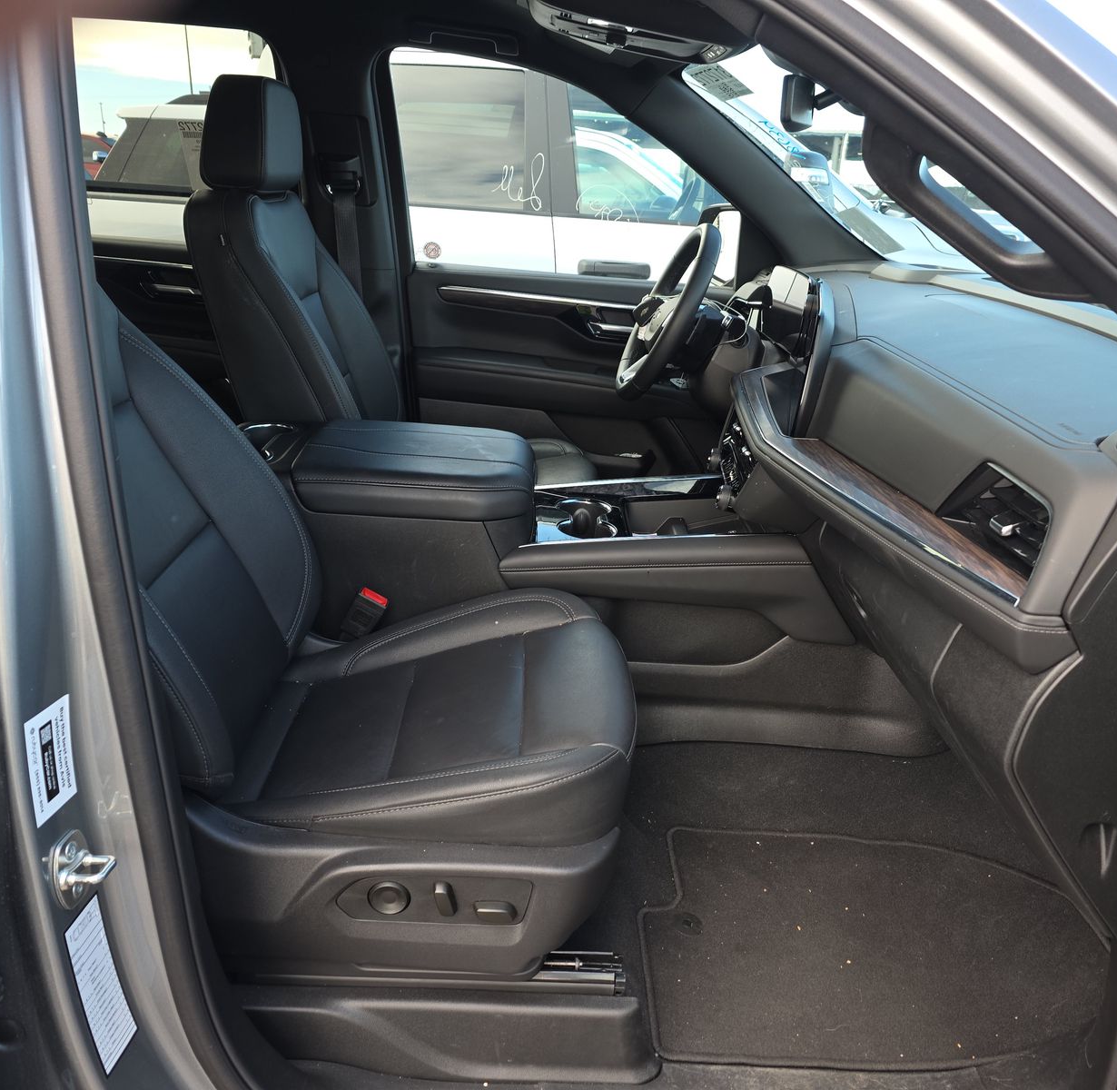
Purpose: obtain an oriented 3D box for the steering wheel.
[{"bbox_3d":[0.226,-0.451,1.927,0.103,0.386,0.386,23,18,-10],"label":"steering wheel"}]

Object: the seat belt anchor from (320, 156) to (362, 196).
[{"bbox_3d":[-0.465,-0.793,2.076,0.088,0.088,0.046,0,20,-2],"label":"seat belt anchor"}]

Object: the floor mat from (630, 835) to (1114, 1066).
[{"bbox_3d":[0.443,0.537,1.373,0.690,0.031,0.464,0,20,-2],"label":"floor mat"}]

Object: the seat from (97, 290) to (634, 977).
[{"bbox_3d":[-0.294,-0.072,1.121,0.803,1.009,0.556,0,20,-2],"label":"seat"}]

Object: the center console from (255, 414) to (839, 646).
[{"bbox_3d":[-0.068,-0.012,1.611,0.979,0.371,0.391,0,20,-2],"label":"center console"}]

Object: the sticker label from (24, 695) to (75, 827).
[{"bbox_3d":[-0.406,0.173,0.774,0.002,0.098,0.051,4,20,8],"label":"sticker label"}]

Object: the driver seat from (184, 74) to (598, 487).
[{"bbox_3d":[-0.274,-0.364,1.937,0.731,1.020,0.556,0,20,-2],"label":"driver seat"}]

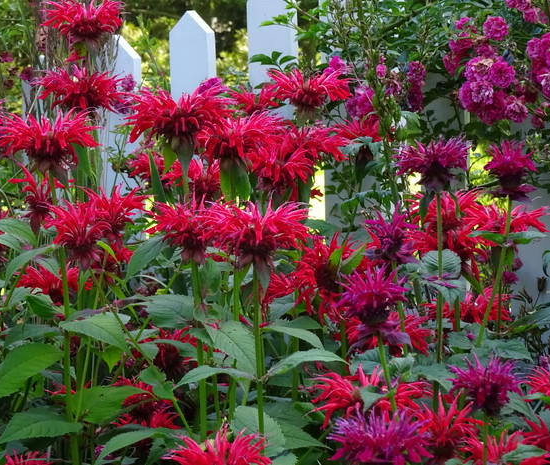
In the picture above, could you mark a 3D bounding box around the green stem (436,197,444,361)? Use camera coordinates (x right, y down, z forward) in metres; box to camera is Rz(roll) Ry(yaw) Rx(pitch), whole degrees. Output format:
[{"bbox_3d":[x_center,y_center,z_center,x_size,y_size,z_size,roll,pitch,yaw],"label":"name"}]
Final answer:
[{"bbox_3d":[0.164,0.045,2.200,0.005,0.170,0.005,1,3,0],"label":"green stem"}]

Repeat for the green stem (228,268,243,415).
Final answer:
[{"bbox_3d":[-0.042,0.109,2.150,0.006,0.144,0.006,3,3,0],"label":"green stem"}]

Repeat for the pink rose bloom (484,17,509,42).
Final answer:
[{"bbox_3d":[0.332,-0.306,3.300,0.039,0.036,0.030,0,3,6],"label":"pink rose bloom"}]

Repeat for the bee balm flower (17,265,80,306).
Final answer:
[{"bbox_3d":[-0.236,0.056,2.350,0.077,0.046,0.077,-1,3,0],"label":"bee balm flower"}]

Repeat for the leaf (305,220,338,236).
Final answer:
[{"bbox_3d":[0.054,-0.004,2.550,0.046,0.025,0.040,-1,3,0],"label":"leaf"}]

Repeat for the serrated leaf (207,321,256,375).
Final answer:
[{"bbox_3d":[-0.041,0.107,2.050,0.040,0.070,0.014,-25,-24,-39],"label":"serrated leaf"}]

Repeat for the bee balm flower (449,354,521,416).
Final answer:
[{"bbox_3d":[0.201,0.146,2.100,0.069,0.059,0.069,-1,3,0],"label":"bee balm flower"}]

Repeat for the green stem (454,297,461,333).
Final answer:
[{"bbox_3d":[0.199,0.091,2.400,0.005,0.039,0.005,0,3,0],"label":"green stem"}]

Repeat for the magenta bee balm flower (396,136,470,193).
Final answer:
[{"bbox_3d":[0.157,-0.068,2.200,0.073,0.055,0.072,0,3,0],"label":"magenta bee balm flower"}]

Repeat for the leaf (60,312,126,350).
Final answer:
[{"bbox_3d":[-0.166,0.091,2.030,0.065,0.035,0.040,-1,3,0],"label":"leaf"}]

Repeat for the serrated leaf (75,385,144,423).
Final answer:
[{"bbox_3d":[-0.159,0.168,2.150,0.072,0.014,0.038,-19,49,-5],"label":"serrated leaf"}]

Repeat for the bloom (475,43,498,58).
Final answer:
[{"bbox_3d":[0.307,-0.262,3.200,0.032,0.028,0.032,-1,3,0],"label":"bloom"}]

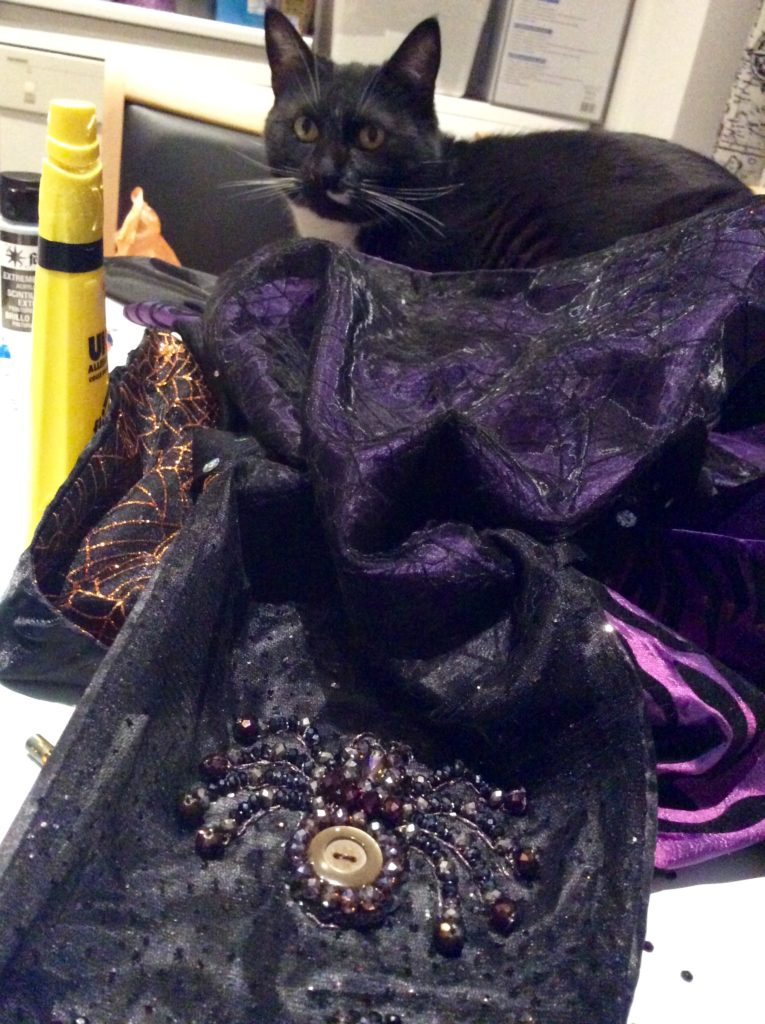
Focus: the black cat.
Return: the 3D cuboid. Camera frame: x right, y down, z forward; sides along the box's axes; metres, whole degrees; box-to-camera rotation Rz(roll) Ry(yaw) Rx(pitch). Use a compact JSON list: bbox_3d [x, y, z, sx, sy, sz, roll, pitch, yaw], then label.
[{"bbox_3d":[0.102,-0.215,0.669,0.390,0.193,0.180,-5,28,-28],"label":"black cat"}]

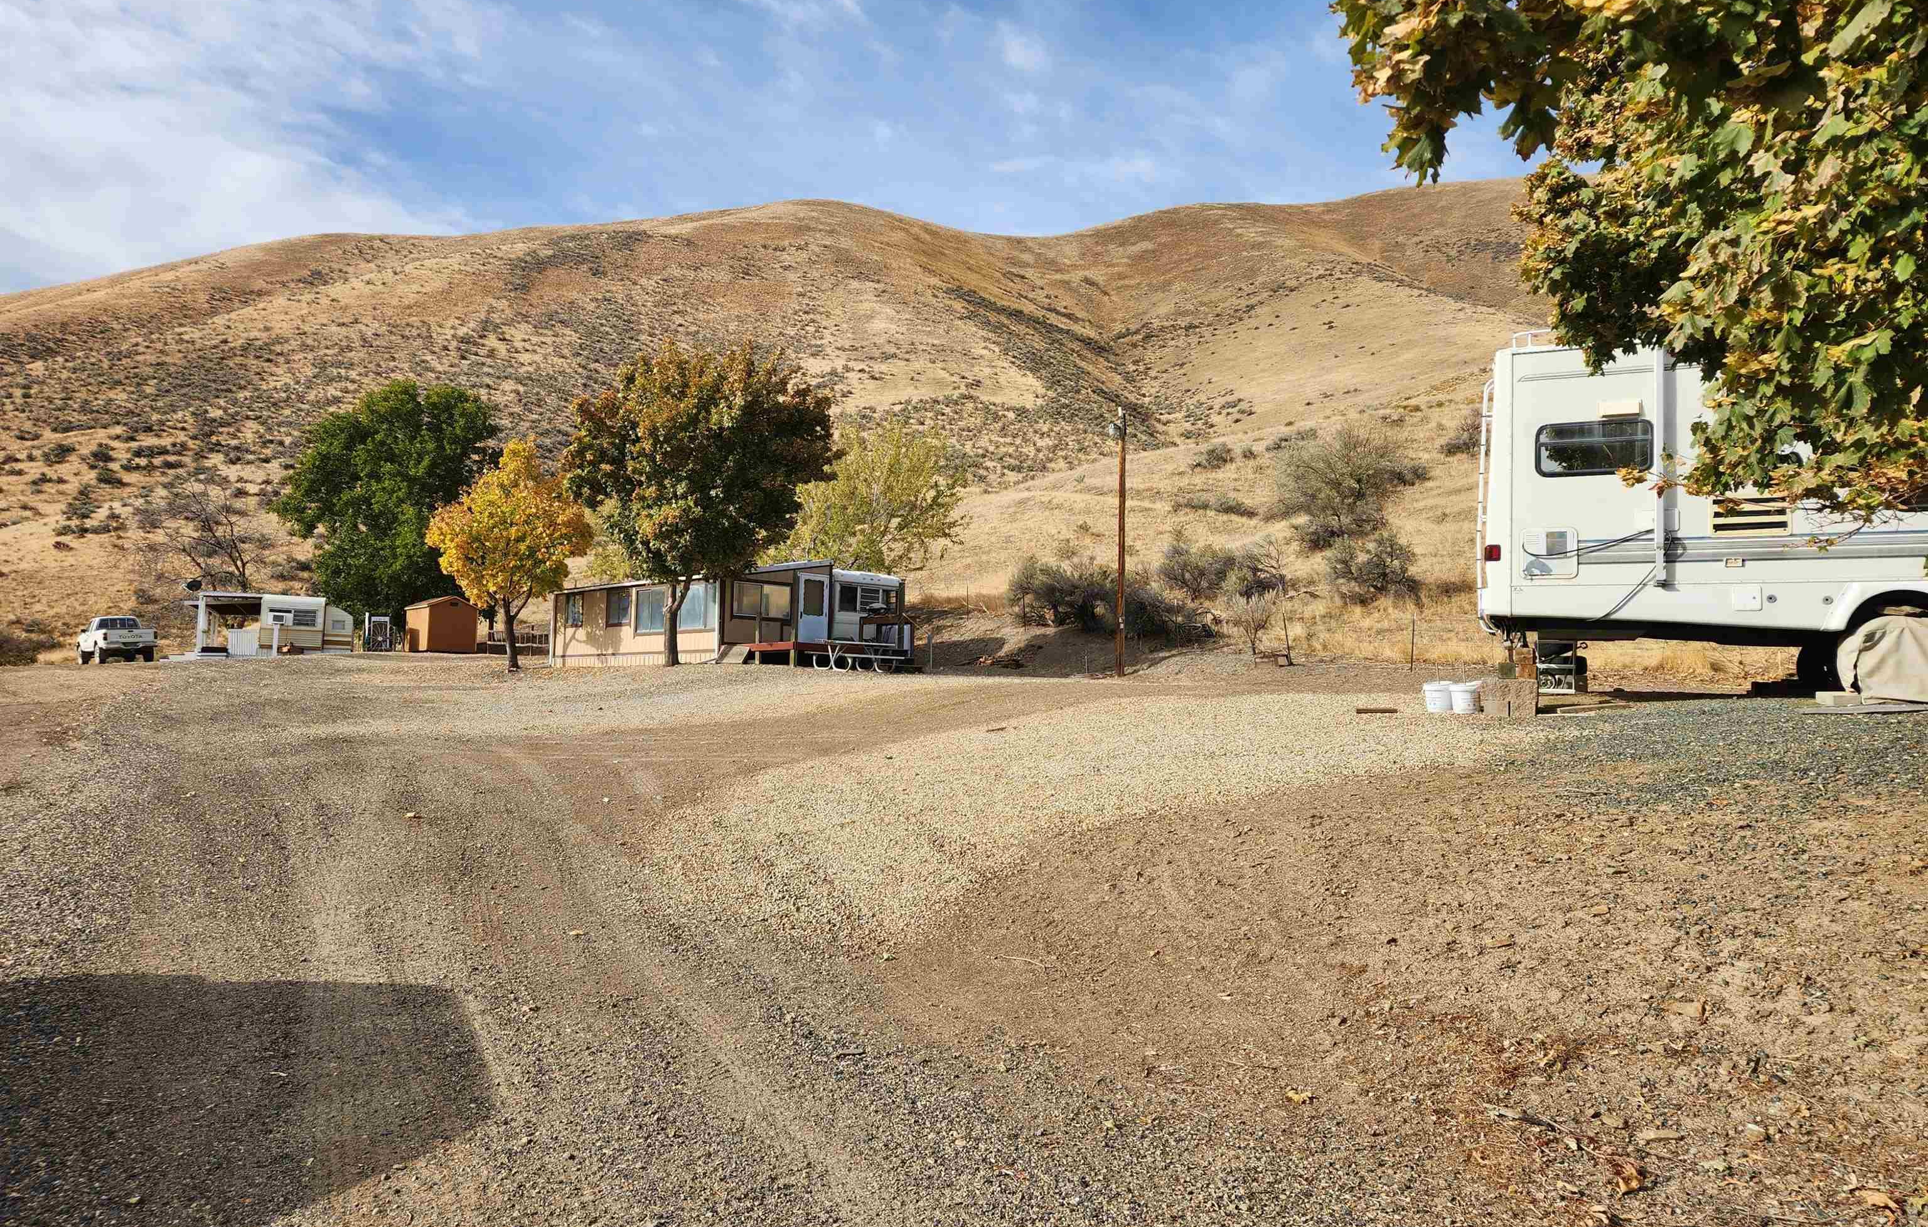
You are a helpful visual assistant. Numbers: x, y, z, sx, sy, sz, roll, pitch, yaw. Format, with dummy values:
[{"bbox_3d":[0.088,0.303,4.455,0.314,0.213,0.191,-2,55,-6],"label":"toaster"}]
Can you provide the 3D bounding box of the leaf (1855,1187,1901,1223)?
[{"bbox_3d":[2.318,1.502,3.250,0.125,0.035,0.110,0,-2,0],"label":"leaf"}]

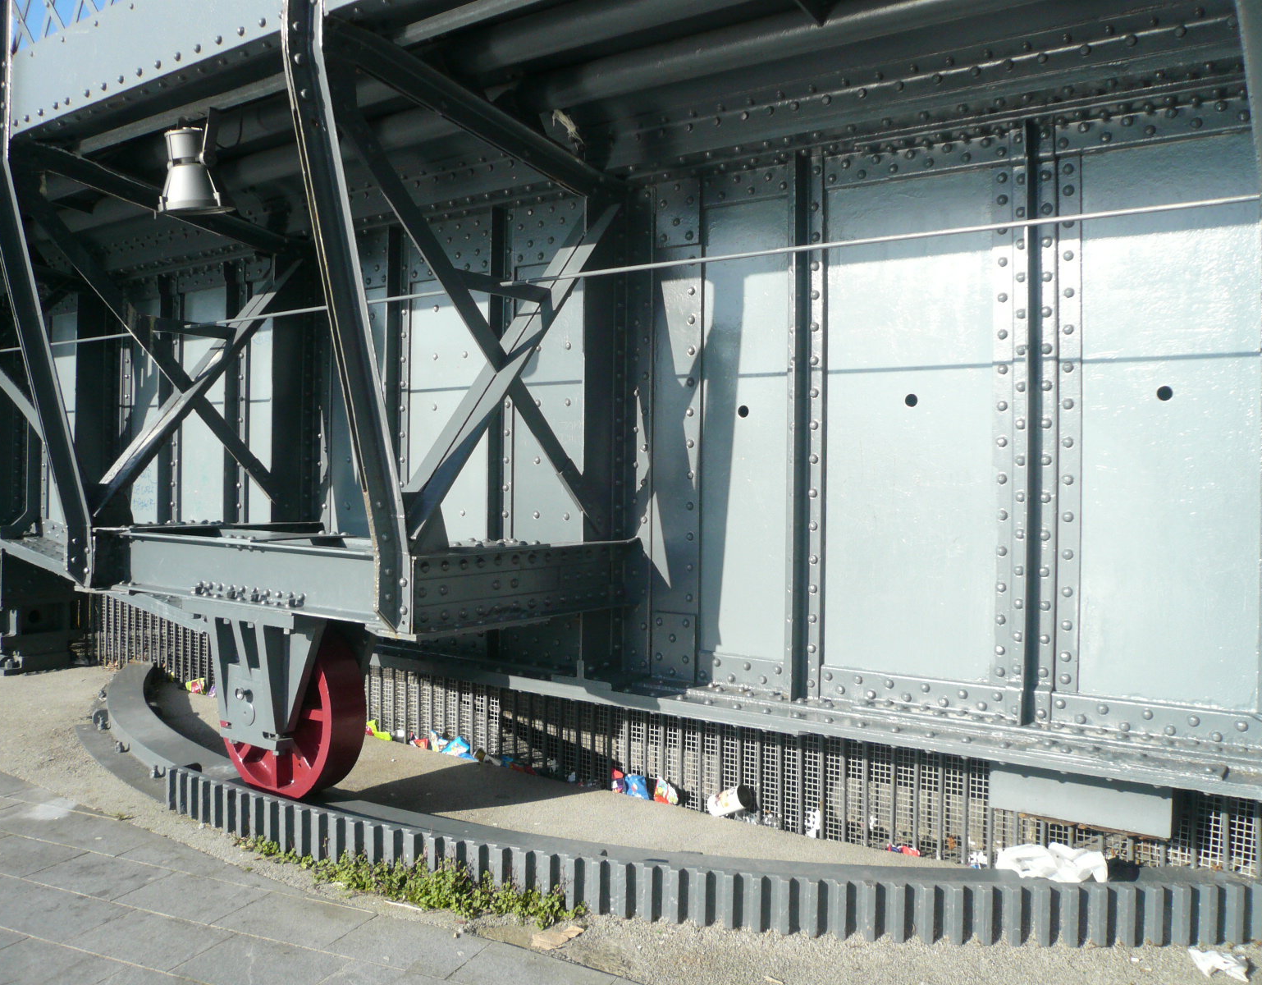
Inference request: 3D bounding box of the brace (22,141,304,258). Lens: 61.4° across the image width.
[{"bbox_3d":[-2.215,-1.382,5.150,0.107,0.110,1.481,1,-6,34],"label":"brace"}]

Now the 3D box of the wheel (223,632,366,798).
[{"bbox_3d":[-1.462,0.917,4.557,0.767,0.767,0.179,1,0,36],"label":"wheel"}]

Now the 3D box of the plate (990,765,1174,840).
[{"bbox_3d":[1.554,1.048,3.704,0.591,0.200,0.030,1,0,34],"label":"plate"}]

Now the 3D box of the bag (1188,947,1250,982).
[{"bbox_3d":[1.894,1.504,3.412,0.175,0.045,0.150,1,0,12],"label":"bag"}]

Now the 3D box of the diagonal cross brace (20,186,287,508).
[{"bbox_3d":[-2.211,-0.615,5.069,0.085,0.096,1.900,1,-44,34],"label":"diagonal cross brace"}]

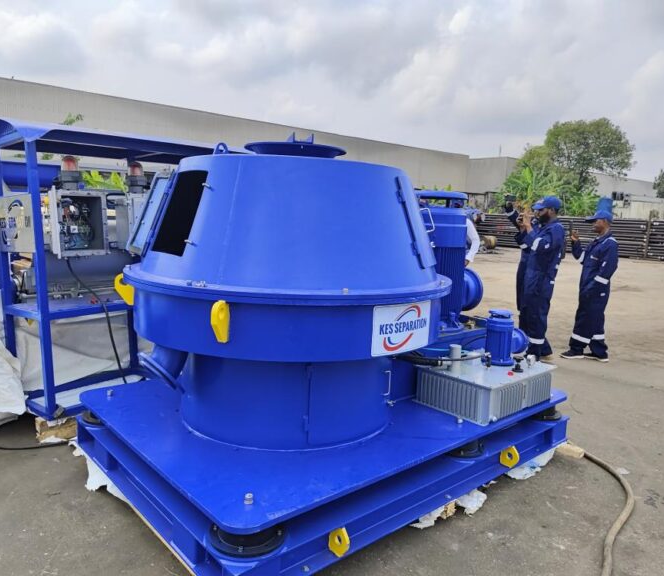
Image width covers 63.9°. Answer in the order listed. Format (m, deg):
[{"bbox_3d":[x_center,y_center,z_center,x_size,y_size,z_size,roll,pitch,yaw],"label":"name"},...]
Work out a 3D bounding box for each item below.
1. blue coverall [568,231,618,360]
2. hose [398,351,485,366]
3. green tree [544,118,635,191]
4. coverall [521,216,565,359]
[{"bbox_3d":[2.951,0.073,6.005,0.500,1.390,0.500,-1,7,-3],"label":"blue coverall"},{"bbox_3d":[0.720,0.463,3.500,0.570,0.090,0.140,0,7,6],"label":"hose"},{"bbox_3d":[22.773,-9.590,47.620,8.000,10.800,8.000,0,7,0],"label":"green tree"},{"bbox_3d":[2.380,0.000,6.017,0.480,1.560,0.520,1,7,9],"label":"coverall"}]

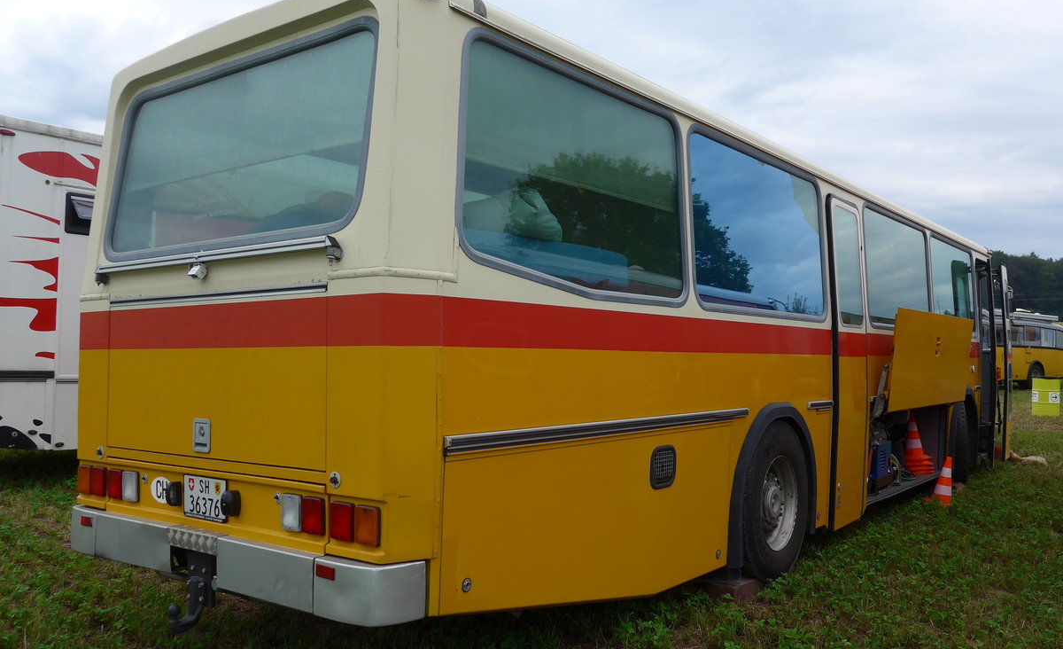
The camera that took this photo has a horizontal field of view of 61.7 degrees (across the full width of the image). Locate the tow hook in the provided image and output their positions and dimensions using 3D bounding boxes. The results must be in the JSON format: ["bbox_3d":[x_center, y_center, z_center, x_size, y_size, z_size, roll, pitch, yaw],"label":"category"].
[{"bbox_3d":[-1.415,1.103,3.661,0.180,0.305,0.190,-2,-3,38],"label":"tow hook"}]

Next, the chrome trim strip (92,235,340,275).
[{"bbox_3d":[-1.387,-0.273,3.742,1.690,0.041,0.060,-2,-3,38],"label":"chrome trim strip"}]

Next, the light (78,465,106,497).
[{"bbox_3d":[-2.098,0.745,4.272,0.239,0.132,0.028,-2,-3,38],"label":"light"}]

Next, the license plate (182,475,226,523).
[{"bbox_3d":[-1.352,0.719,3.686,0.312,0.172,0.020,-2,-3,38],"label":"license plate"}]

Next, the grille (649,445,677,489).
[{"bbox_3d":[0.662,0.718,4.479,0.020,0.215,0.265,-2,-3,38],"label":"grille"}]

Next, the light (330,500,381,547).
[{"bbox_3d":[-0.609,0.694,3.115,0.243,0.132,0.028,-2,-3,38],"label":"light"}]

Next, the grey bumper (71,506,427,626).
[{"bbox_3d":[-1.321,0.965,3.748,2.210,0.204,0.220,-2,-3,38],"label":"grey bumper"}]

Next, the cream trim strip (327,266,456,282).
[{"bbox_3d":[-0.521,-0.178,3.281,0.360,0.038,0.330,-2,-3,38],"label":"cream trim strip"}]

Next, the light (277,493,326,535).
[{"bbox_3d":[-0.839,0.702,3.294,0.235,0.132,0.028,-2,-3,38],"label":"light"}]

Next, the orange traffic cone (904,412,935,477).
[{"bbox_3d":[3.846,1.186,8.930,0.285,0.630,0.285,1,-3,-22],"label":"orange traffic cone"}]

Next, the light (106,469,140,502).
[{"bbox_3d":[-1.865,0.737,4.090,0.259,0.132,0.028,-2,-3,38],"label":"light"}]

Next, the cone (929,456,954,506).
[{"bbox_3d":[4.074,1.542,8.780,0.272,0.480,0.272,7,-3,-22],"label":"cone"}]

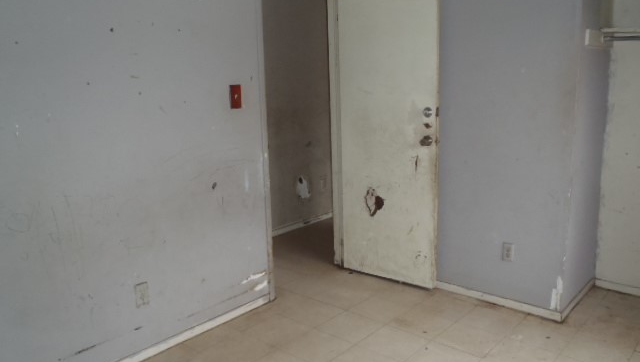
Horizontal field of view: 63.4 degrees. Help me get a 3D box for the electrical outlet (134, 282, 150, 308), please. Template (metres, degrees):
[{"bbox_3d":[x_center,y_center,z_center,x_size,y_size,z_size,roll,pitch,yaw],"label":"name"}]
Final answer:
[{"bbox_3d":[-0.944,0.609,2.759,0.010,0.118,0.071,9,15,40],"label":"electrical outlet"}]

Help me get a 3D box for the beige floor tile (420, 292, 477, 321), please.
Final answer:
[{"bbox_3d":[0.812,0.823,3.372,0.302,0.010,0.302,9,15,40],"label":"beige floor tile"}]

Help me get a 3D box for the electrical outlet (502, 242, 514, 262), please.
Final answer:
[{"bbox_3d":[1.183,0.455,3.260,0.073,0.120,0.012,9,15,40],"label":"electrical outlet"}]

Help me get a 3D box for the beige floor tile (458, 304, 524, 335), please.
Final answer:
[{"bbox_3d":[1.042,0.850,3.168,0.304,0.010,0.304,9,15,40],"label":"beige floor tile"}]

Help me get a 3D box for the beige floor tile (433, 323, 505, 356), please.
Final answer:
[{"bbox_3d":[0.844,0.906,2.951,0.302,0.010,0.302,9,15,40],"label":"beige floor tile"}]

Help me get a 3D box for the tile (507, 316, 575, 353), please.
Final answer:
[{"bbox_3d":[1.272,0.893,2.981,0.302,0.010,0.302,9,15,40],"label":"tile"}]

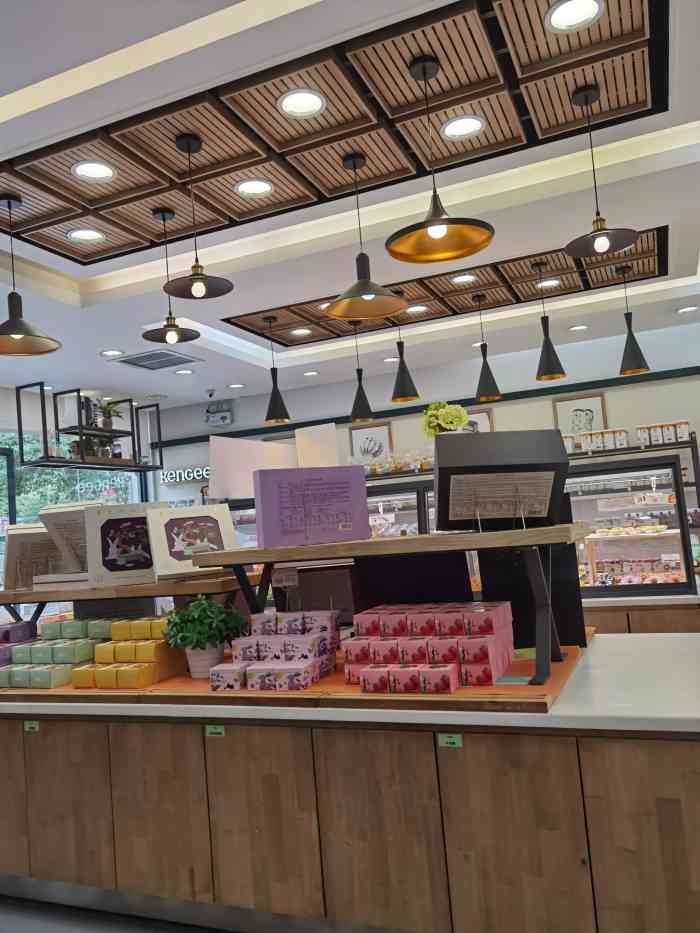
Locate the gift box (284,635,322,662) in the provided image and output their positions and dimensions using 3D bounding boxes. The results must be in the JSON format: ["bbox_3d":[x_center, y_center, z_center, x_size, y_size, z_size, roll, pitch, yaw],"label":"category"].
[{"bbox_3d":[-0.172,0.718,2.867,0.125,0.076,0.123,-6,-5,22],"label":"gift box"}]

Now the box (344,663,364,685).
[{"bbox_3d":[0.045,0.704,2.510,0.099,0.071,0.105,-7,-6,22],"label":"box"}]

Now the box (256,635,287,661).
[{"bbox_3d":[-0.286,0.731,2.913,0.124,0.076,0.123,-6,-5,22],"label":"box"}]

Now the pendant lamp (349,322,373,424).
[{"bbox_3d":[0.071,-0.686,5.242,0.175,0.734,0.175,-4,-5,0],"label":"pendant lamp"}]

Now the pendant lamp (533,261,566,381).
[{"bbox_3d":[1.169,-0.875,4.341,0.182,0.707,0.182,-7,-6,22],"label":"pendant lamp"}]

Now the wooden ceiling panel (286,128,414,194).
[{"bbox_3d":[0.013,-1.260,2.996,0.402,0.050,0.408,-7,-6,22],"label":"wooden ceiling panel"}]

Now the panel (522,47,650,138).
[{"bbox_3d":[0.895,-1.405,2.735,0.425,0.040,0.420,-6,-5,22],"label":"panel"}]

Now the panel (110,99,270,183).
[{"bbox_3d":[-0.661,-1.378,3.048,0.459,0.055,0.492,-7,-6,22],"label":"panel"}]

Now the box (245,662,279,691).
[{"bbox_3d":[-0.342,0.875,3.037,0.118,0.085,0.115,-6,-5,22],"label":"box"}]

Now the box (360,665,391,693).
[{"bbox_3d":[0.106,0.748,2.571,0.107,0.077,0.110,-6,-5,22],"label":"box"}]

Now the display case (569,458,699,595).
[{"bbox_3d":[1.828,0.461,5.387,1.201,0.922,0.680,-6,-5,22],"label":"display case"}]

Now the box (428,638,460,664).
[{"bbox_3d":[0.321,0.600,2.401,0.099,0.071,0.105,-7,-6,22],"label":"box"}]

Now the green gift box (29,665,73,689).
[{"bbox_3d":[-1.288,0.907,3.144,0.113,0.072,0.123,-6,-5,22],"label":"green gift box"}]

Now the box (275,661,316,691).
[{"bbox_3d":[-0.183,0.721,2.503,0.105,0.071,0.105,-7,-6,22],"label":"box"}]

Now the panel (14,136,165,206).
[{"bbox_3d":[-1.108,-1.278,3.156,0.447,0.050,0.447,-6,-5,22],"label":"panel"}]

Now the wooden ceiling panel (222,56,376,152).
[{"bbox_3d":[-0.184,-1.379,2.777,0.447,0.050,0.447,-6,-5,22],"label":"wooden ceiling panel"}]

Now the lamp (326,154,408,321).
[{"bbox_3d":[0.045,-1.060,3.284,0.367,0.724,0.367,-4,-5,0],"label":"lamp"}]

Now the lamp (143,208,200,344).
[{"bbox_3d":[-0.820,-0.854,3.266,0.260,0.618,0.260,-7,-6,22],"label":"lamp"}]

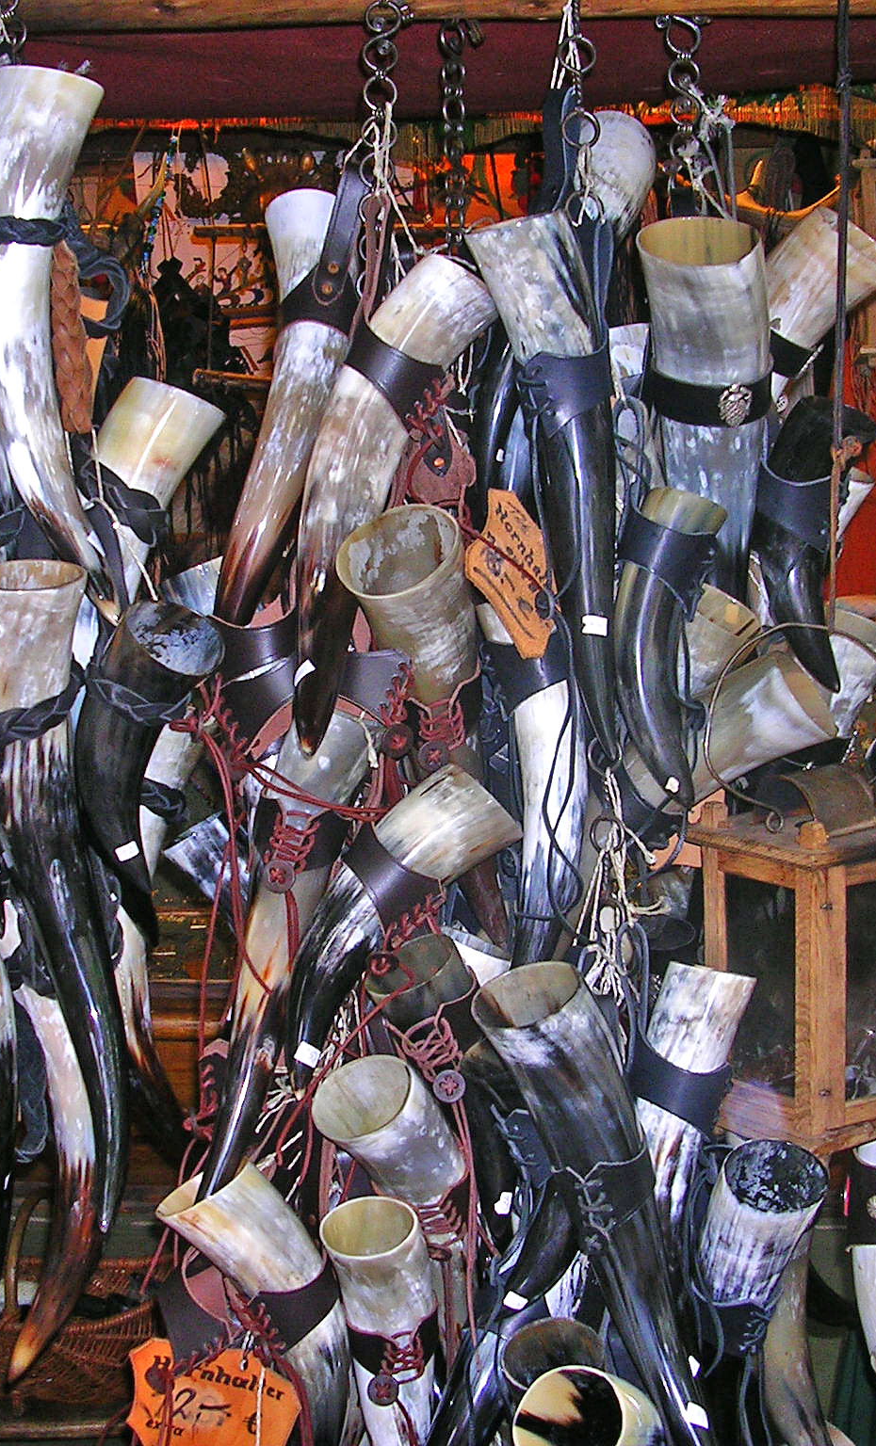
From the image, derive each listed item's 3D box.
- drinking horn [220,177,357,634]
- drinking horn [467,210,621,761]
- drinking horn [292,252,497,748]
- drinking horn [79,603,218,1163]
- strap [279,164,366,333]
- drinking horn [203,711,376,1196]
[{"bbox_3d":[-0.125,-0.245,1.770,0.086,0.403,0.075,7,6,-5],"label":"drinking horn"},{"bbox_3d":[0.096,-0.190,1.680,0.091,0.435,0.093,-13,6,5],"label":"drinking horn"},{"bbox_3d":[-0.057,-0.155,1.460,0.087,0.351,0.067,22,2,0],"label":"drinking horn"},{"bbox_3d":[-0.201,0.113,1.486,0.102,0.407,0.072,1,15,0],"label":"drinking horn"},{"bbox_3d":[-0.095,-0.395,1.760,0.065,0.143,0.060,11,6,-4],"label":"strap"},{"bbox_3d":[-0.108,0.164,1.471,0.065,0.357,0.067,11,5,0],"label":"drinking horn"}]

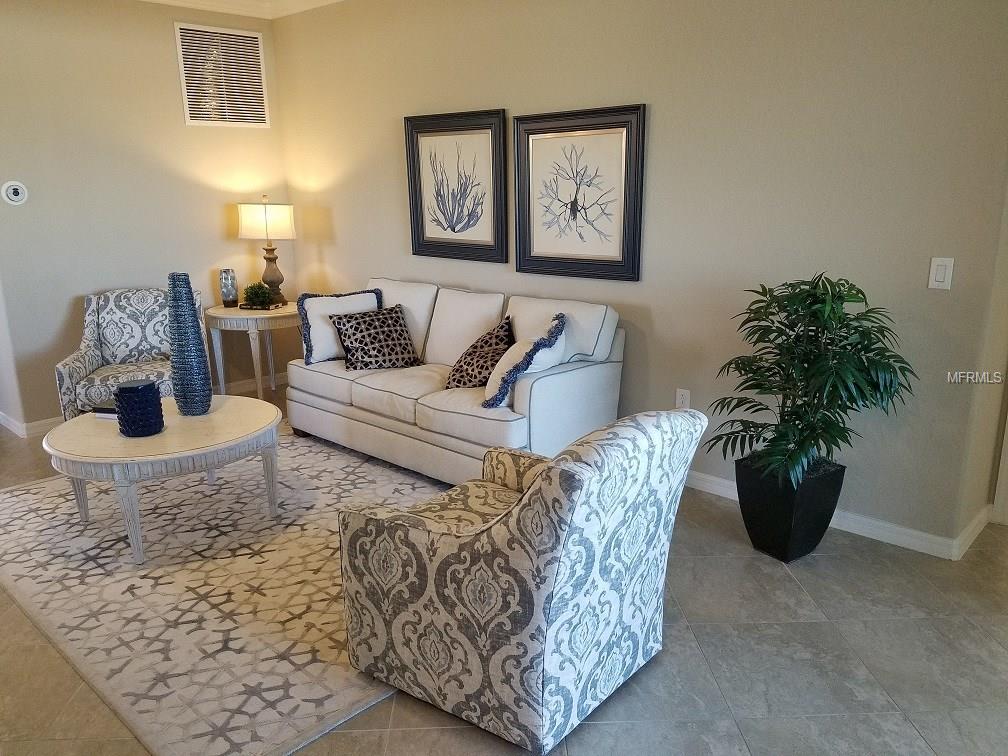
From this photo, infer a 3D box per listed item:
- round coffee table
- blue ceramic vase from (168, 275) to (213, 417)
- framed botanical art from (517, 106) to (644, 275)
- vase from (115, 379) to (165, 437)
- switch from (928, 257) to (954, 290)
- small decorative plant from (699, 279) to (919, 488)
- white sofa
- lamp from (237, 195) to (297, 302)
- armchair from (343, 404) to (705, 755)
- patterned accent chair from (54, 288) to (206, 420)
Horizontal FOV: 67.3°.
[{"bbox_3d":[-1.552,0.449,3.572,1.005,0.480,1.005,-1,15,0],"label":"round coffee table"},{"bbox_3d":[-1.544,-0.162,3.687,0.182,0.687,0.182,12,19,42],"label":"blue ceramic vase"},{"bbox_3d":[0.390,-0.999,4.161,0.862,0.882,0.035,12,19,42],"label":"framed botanical art"},{"bbox_3d":[-1.665,0.138,3.461,0.185,0.217,0.185,12,19,42],"label":"vase"},{"bbox_3d":[1.699,-0.403,2.944,0.074,0.120,0.009,12,20,40],"label":"switch"},{"bbox_3d":[1.170,0.024,3.019,0.764,0.827,0.686,12,20,40],"label":"small decorative plant"},{"bbox_3d":[-0.391,-0.015,4.517,2.028,0.946,0.882,12,19,42],"label":"white sofa"},{"bbox_3d":[-1.784,-0.966,5.728,0.288,0.821,0.288,6,16,27],"label":"lamp"},{"bbox_3d":[0.072,0.511,2.388,0.858,0.913,0.780,11,19,38],"label":"armchair"},{"bbox_3d":[-2.187,-0.044,4.646,0.764,0.905,0.850,-6,15,-17],"label":"patterned accent chair"}]

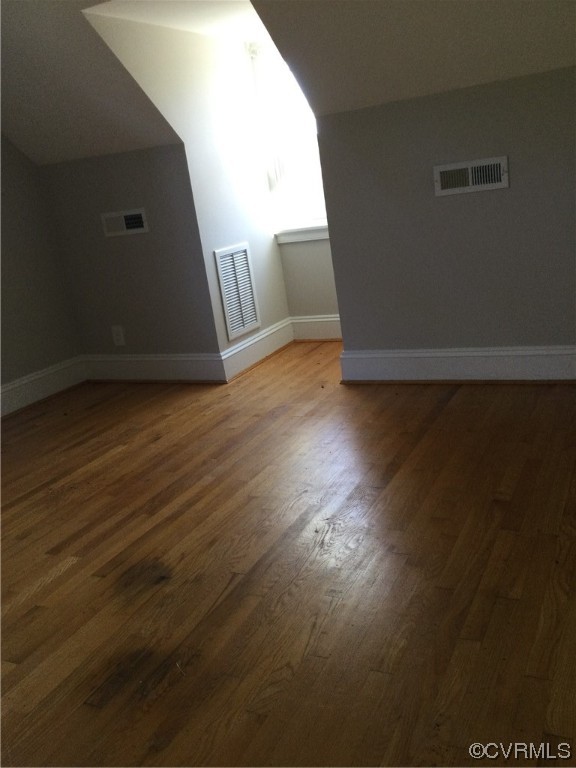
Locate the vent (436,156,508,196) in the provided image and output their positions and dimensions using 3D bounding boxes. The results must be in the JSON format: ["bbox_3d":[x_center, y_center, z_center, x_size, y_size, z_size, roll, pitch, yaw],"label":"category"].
[{"bbox_3d":[0.879,-0.993,3.302,0.348,0.144,0.020,0,18,27],"label":"vent"}]

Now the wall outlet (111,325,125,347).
[{"bbox_3d":[-1.126,-0.321,4.579,0.079,0.127,0.012,0,18,27],"label":"wall outlet"}]

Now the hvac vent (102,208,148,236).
[{"bbox_3d":[-1.010,-0.997,4.267,0.338,0.143,0.020,0,18,27],"label":"hvac vent"}]

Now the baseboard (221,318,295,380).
[{"bbox_3d":[-0.178,-0.252,4.670,0.025,0.187,0.967,0,18,27],"label":"baseboard"}]

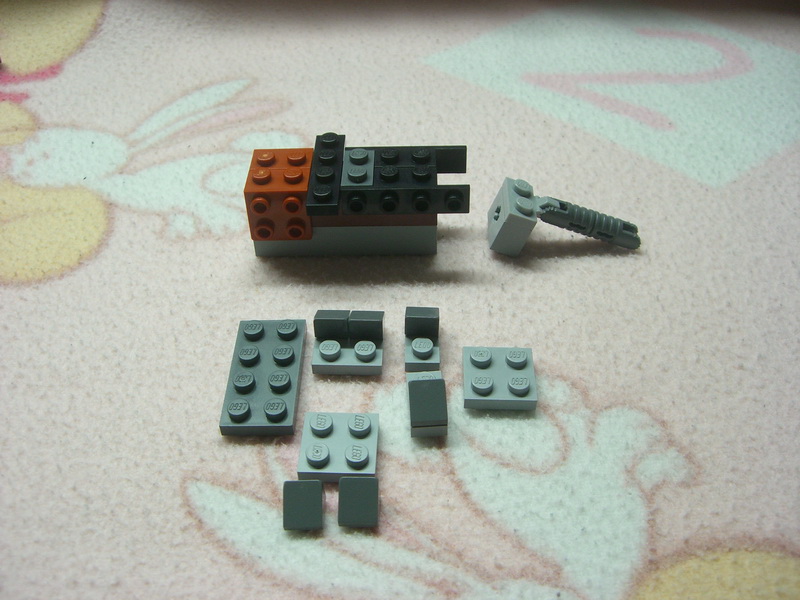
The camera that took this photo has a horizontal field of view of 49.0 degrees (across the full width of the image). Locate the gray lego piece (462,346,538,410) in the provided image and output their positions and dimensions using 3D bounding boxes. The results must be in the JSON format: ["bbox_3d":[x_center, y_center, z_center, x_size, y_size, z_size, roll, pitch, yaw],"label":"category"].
[{"bbox_3d":[0.023,0.017,0.200,0.016,0.005,0.016,1,44,2],"label":"gray lego piece"}]

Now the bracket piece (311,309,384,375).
[{"bbox_3d":[-0.012,0.008,0.207,0.016,0.009,0.016,1,44,2],"label":"bracket piece"}]

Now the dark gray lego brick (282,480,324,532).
[{"bbox_3d":[-0.019,0.041,0.175,0.008,0.006,0.008,-1,44,0],"label":"dark gray lego brick"}]

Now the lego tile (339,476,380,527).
[{"bbox_3d":[-0.008,0.040,0.175,0.008,0.006,0.008,1,44,2],"label":"lego tile"}]

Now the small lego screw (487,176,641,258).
[{"bbox_3d":[0.044,-0.021,0.236,0.039,0.016,0.016,6,44,-3],"label":"small lego screw"}]

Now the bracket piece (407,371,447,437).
[{"bbox_3d":[0.006,0.021,0.194,0.008,0.009,0.016,-3,44,-2],"label":"bracket piece"}]

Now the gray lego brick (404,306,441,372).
[{"bbox_3d":[0.005,0.008,0.207,0.008,0.009,0.016,0,44,1],"label":"gray lego brick"}]

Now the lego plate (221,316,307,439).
[{"bbox_3d":[-0.031,0.017,0.202,0.016,0.005,0.032,0,44,1],"label":"lego plate"}]

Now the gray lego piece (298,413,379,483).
[{"bbox_3d":[-0.013,0.031,0.187,0.016,0.005,0.016,1,44,2],"label":"gray lego piece"}]

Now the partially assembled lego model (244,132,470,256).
[{"bbox_3d":[-0.010,-0.026,0.232,0.056,0.024,0.032,-1,44,0],"label":"partially assembled lego model"}]

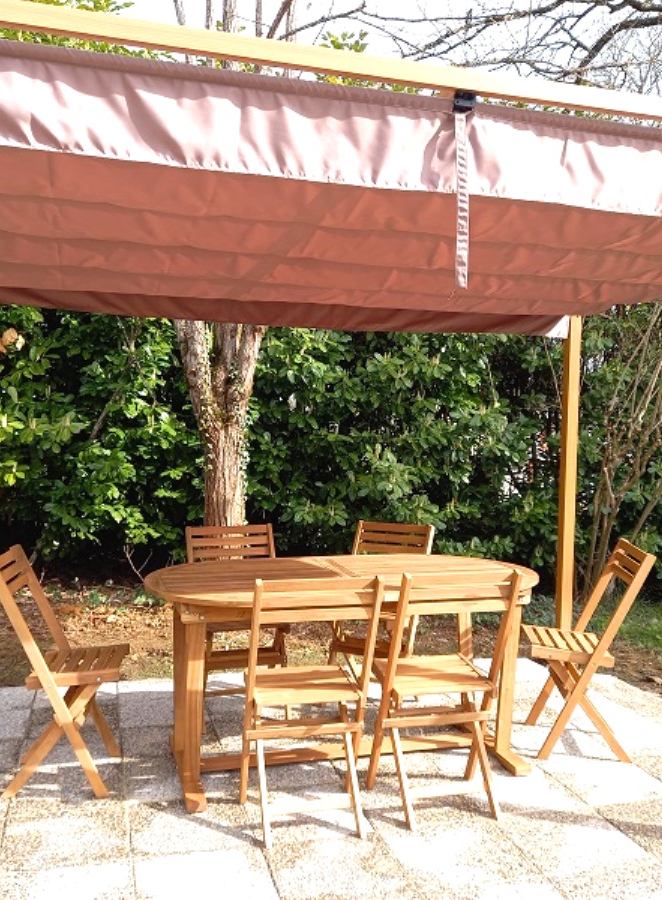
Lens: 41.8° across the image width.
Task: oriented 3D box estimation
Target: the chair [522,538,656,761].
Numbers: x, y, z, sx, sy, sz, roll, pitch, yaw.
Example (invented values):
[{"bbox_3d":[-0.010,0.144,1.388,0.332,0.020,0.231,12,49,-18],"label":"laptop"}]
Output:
[{"bbox_3d":[1.065,0.823,3.694,0.462,0.870,0.415,1,2,5],"label":"chair"}]

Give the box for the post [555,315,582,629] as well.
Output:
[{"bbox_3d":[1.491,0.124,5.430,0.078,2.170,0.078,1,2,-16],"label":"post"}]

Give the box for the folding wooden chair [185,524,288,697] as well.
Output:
[{"bbox_3d":[-0.417,0.799,3.958,0.415,0.870,0.462,0,2,-19],"label":"folding wooden chair"}]

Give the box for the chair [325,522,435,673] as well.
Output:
[{"bbox_3d":[0.216,0.800,4.130,0.415,0.870,0.462,2,2,29],"label":"chair"}]

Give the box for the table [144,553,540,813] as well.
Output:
[{"bbox_3d":[0.050,0.879,3.540,1.586,0.745,0.934,0,2,-16],"label":"table"}]

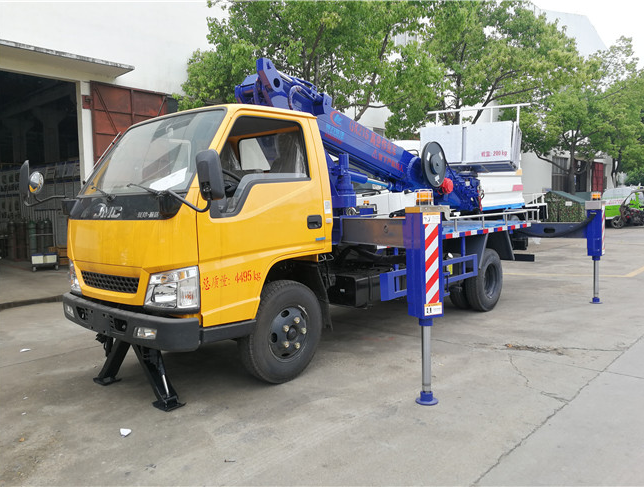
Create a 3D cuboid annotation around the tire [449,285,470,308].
[{"bbox_3d":[1.821,0.461,6.335,0.195,0.775,0.775,2,5,41],"label":"tire"}]

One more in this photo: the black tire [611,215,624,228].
[{"bbox_3d":[15.653,-1.121,26.800,0.640,0.640,0.190,0,4,20],"label":"black tire"}]

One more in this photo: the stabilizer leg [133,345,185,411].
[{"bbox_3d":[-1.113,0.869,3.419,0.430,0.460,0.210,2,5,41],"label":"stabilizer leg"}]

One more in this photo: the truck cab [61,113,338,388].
[{"bbox_3d":[-1.067,-0.034,4.001,1.740,2.040,1.550,2,5,41],"label":"truck cab"}]

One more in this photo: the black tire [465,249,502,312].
[{"bbox_3d":[1.989,0.466,6.186,0.195,0.775,0.775,2,5,41],"label":"black tire"}]

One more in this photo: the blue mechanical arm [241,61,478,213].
[{"bbox_3d":[0.773,-1.033,6.051,0.500,0.600,4.350,2,-8,41],"label":"blue mechanical arm"}]

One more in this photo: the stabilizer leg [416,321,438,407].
[{"bbox_3d":[0.681,0.778,3.302,0.150,0.560,0.150,-1,3,0],"label":"stabilizer leg"}]

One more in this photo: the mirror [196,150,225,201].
[{"bbox_3d":[-0.625,-0.384,2.858,0.190,0.290,0.110,1,4,30],"label":"mirror"}]

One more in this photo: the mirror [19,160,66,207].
[{"bbox_3d":[-2.322,-0.499,4.151,0.340,0.370,0.260,2,5,41],"label":"mirror"}]

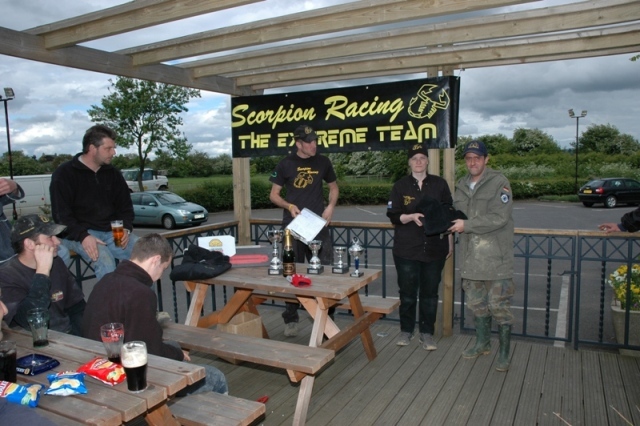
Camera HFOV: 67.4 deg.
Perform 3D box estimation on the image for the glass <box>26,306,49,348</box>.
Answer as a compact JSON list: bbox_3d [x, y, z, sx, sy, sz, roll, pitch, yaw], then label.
[{"bbox_3d":[-1.150,0.467,1.961,0.088,0.147,0.088,2,4,28],"label":"glass"}]

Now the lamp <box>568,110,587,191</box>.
[{"bbox_3d":[20.241,-4.907,37.706,1.300,6.750,0.500,1,5,20],"label":"lamp"}]

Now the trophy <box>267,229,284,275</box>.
[{"bbox_3d":[-0.323,0.272,3.465,0.115,0.312,0.100,2,6,30],"label":"trophy"}]

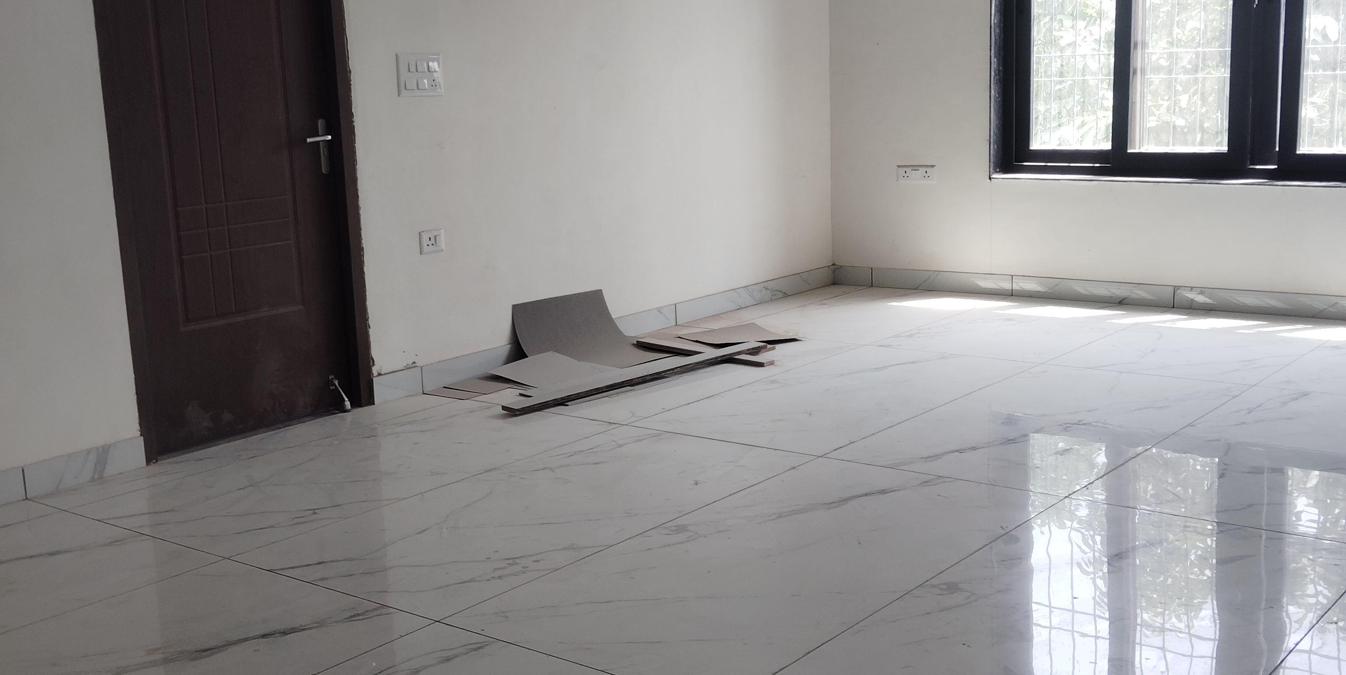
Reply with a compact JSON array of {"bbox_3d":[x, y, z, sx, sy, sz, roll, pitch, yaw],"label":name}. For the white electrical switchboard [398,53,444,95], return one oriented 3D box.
[{"bbox_3d":[-0.951,-0.989,5.469,0.017,0.160,0.217,6,14,38],"label":"white electrical switchboard"}]

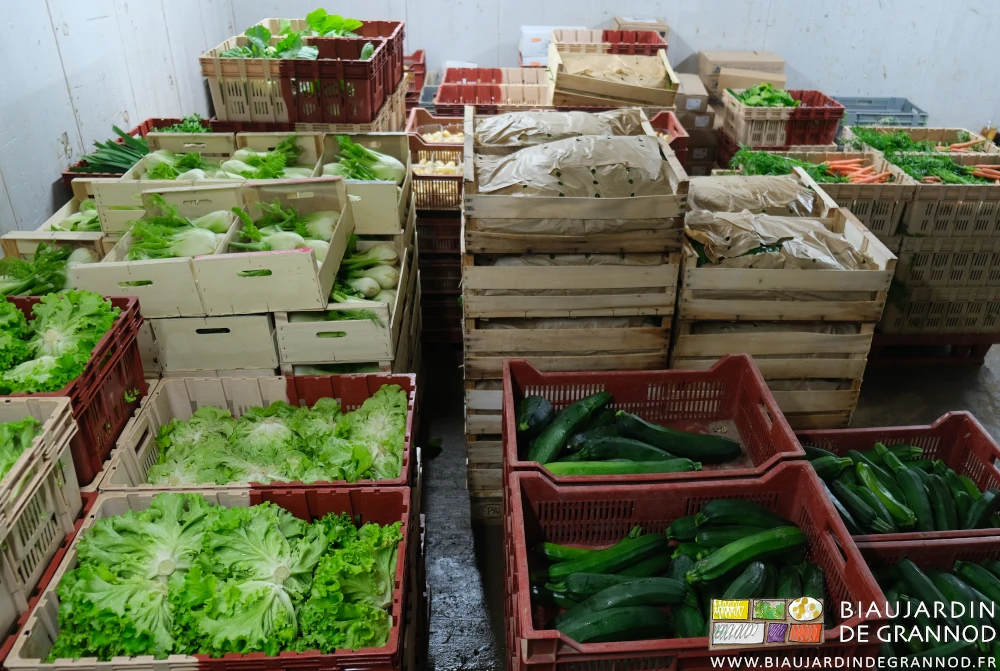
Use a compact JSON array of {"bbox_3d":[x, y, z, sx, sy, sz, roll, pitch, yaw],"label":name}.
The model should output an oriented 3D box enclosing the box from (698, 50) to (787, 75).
[{"bbox_3d":[1.602,-1.804,4.999,0.480,0.095,0.290,1,30,1],"label":"box"}]

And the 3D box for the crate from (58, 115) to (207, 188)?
[{"bbox_3d":[-1.421,-0.733,3.296,0.570,0.220,0.770,1,31,1],"label":"crate"}]

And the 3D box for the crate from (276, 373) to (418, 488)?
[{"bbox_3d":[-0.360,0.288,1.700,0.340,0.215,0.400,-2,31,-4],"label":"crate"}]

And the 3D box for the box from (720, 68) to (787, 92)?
[{"bbox_3d":[1.600,-1.611,4.793,0.420,0.120,0.150,8,31,13],"label":"box"}]

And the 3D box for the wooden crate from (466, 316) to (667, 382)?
[{"bbox_3d":[0.192,-0.063,2.383,0.600,0.215,0.400,-1,30,-1],"label":"wooden crate"}]

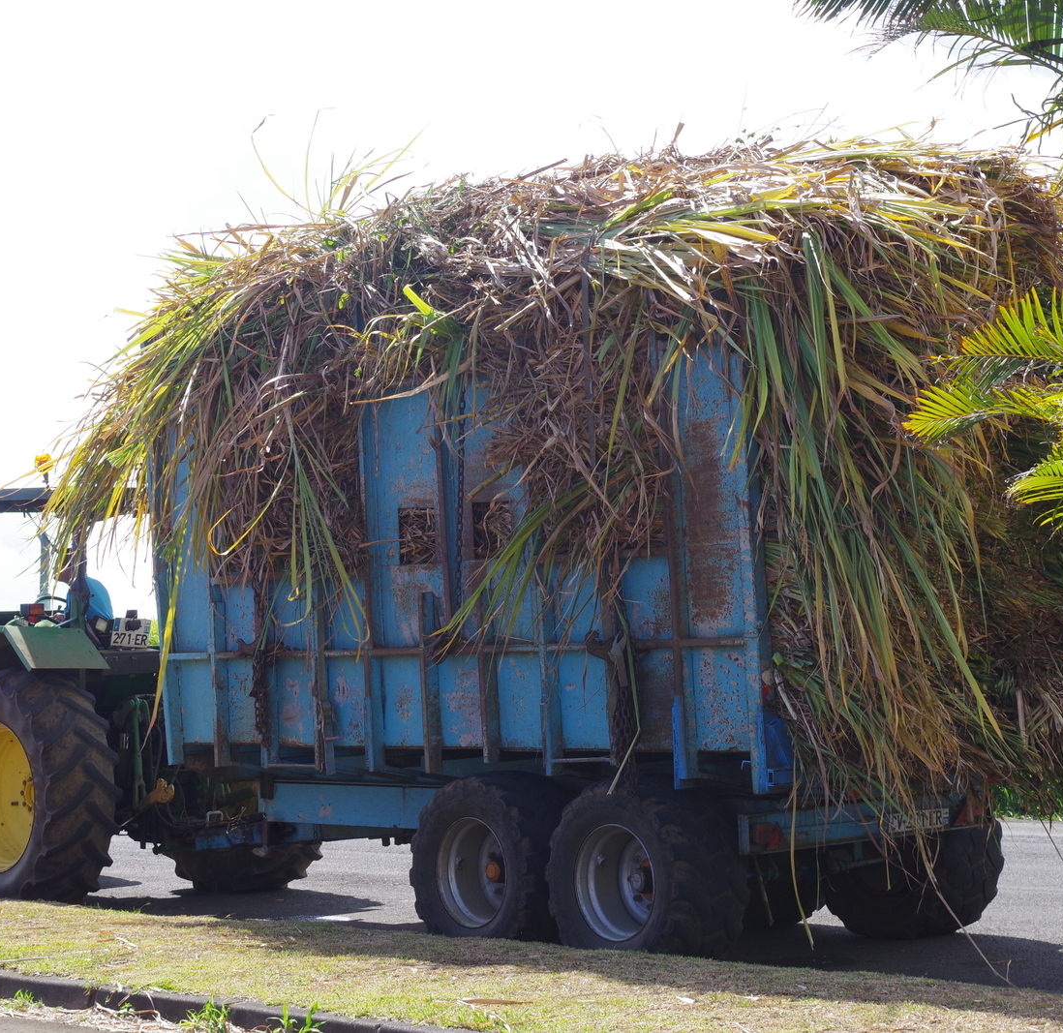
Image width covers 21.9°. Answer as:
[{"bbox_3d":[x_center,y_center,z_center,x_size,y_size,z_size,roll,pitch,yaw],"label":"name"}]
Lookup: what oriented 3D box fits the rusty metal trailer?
[{"bbox_3d":[0.025,0.820,16.390,2.550,3.310,6.300,-1,-3,-40],"label":"rusty metal trailer"}]

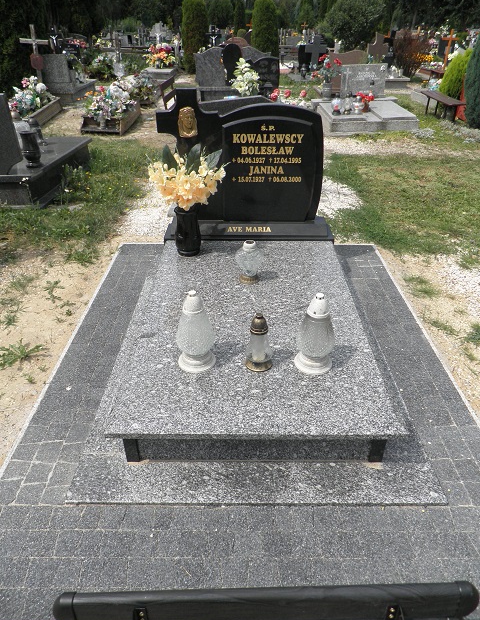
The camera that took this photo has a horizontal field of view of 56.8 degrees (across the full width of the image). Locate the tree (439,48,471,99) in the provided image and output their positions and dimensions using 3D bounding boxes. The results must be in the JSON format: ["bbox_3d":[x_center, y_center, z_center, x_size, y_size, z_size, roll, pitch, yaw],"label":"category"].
[{"bbox_3d":[4.152,-4.418,8.482,0.691,0.973,0.691,0,34,0],"label":"tree"}]

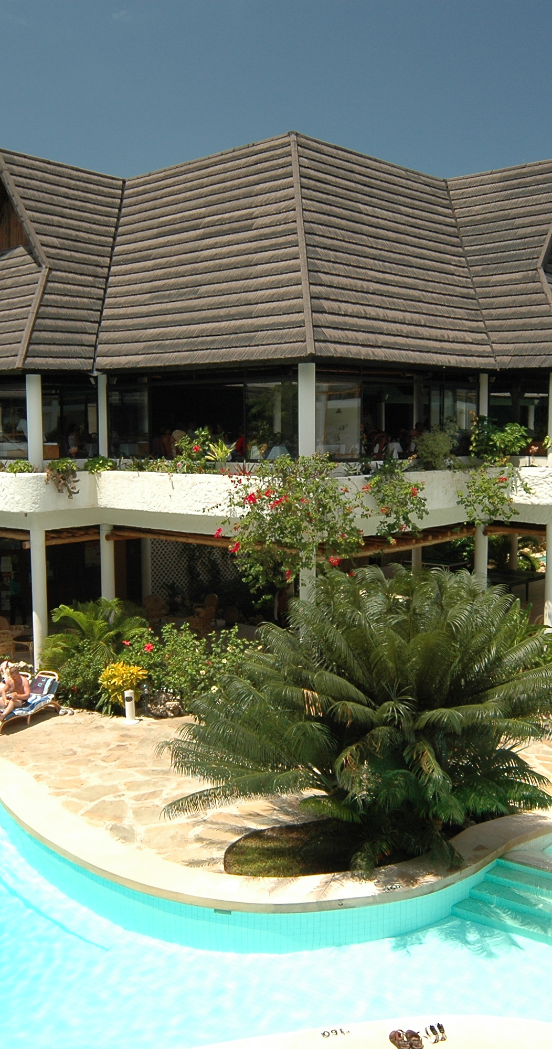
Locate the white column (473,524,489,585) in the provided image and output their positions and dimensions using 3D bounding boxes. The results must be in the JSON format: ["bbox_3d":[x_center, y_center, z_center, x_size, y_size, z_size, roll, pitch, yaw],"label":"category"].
[{"bbox_3d":[4.957,1.545,23.284,0.310,3.233,0.310,5,8,43],"label":"white column"}]

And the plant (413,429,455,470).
[{"bbox_3d":[3.667,-1.722,22.300,0.920,1.050,0.880,0,6,0],"label":"plant"}]

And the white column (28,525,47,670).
[{"bbox_3d":[-5.810,1.932,23.721,0.355,3.643,0.355,0,6,0],"label":"white column"}]

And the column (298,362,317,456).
[{"bbox_3d":[0.669,-2.214,20.481,0.360,2.383,0.360,0,6,0],"label":"column"}]

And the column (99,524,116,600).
[{"bbox_3d":[-4.279,1.759,24.500,0.350,3.500,0.350,0,6,0],"label":"column"}]

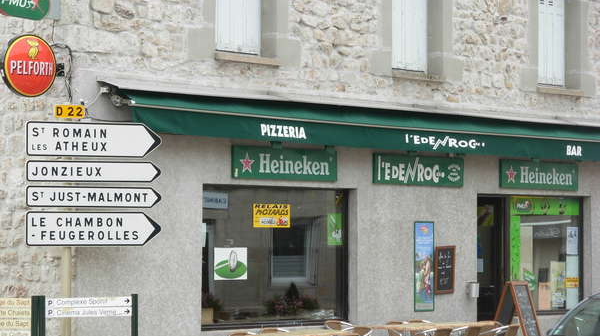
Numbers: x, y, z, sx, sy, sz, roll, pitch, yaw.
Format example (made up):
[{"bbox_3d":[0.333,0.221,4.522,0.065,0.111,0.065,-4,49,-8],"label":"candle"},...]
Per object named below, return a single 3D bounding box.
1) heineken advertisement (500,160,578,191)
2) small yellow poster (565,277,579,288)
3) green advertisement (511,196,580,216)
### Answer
[{"bbox_3d":[3.597,0.110,31.871,0.050,0.420,2.021,-1,-3,42],"label":"heineken advertisement"},{"bbox_3d":[4.218,1.774,32.826,0.010,0.152,0.378,-1,-3,42],"label":"small yellow poster"},{"bbox_3d":[3.743,0.585,32.369,0.030,0.280,1.980,-1,-2,38],"label":"green advertisement"}]

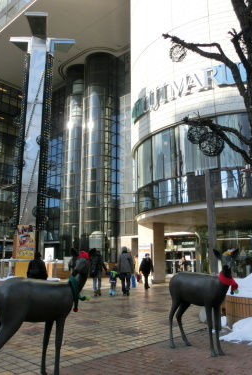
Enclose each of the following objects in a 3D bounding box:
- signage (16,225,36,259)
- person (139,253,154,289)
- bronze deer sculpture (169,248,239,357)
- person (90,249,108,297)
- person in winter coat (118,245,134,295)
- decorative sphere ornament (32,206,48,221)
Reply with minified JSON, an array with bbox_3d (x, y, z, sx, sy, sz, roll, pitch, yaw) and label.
[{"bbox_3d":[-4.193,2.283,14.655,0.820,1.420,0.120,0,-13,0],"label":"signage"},{"bbox_3d":[0.936,3.767,15.626,0.600,1.570,0.420,1,-13,-6],"label":"person"},{"bbox_3d":[1.094,1.667,5.159,0.400,1.440,1.120,11,-16,-39],"label":"bronze deer sculpture"},{"bbox_3d":[-0.966,3.075,12.584,0.580,1.640,0.450,0,-13,0],"label":"person"},{"bbox_3d":[0.018,3.063,12.679,0.560,1.720,0.420,0,-13,0],"label":"person in winter coat"},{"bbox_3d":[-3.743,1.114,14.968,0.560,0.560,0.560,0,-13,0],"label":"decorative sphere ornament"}]

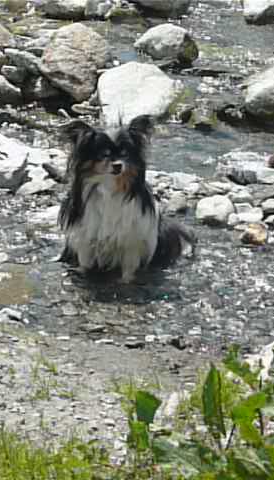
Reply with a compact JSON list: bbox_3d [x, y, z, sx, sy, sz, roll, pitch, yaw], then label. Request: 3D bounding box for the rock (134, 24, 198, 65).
[{"bbox_3d":[0.129,-0.886,8.376,0.290,0.180,0.217,0,17,0],"label":"rock"}]

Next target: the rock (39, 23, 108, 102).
[{"bbox_3d":[-0.261,-0.730,7.604,0.280,0.333,0.210,0,17,0],"label":"rock"}]

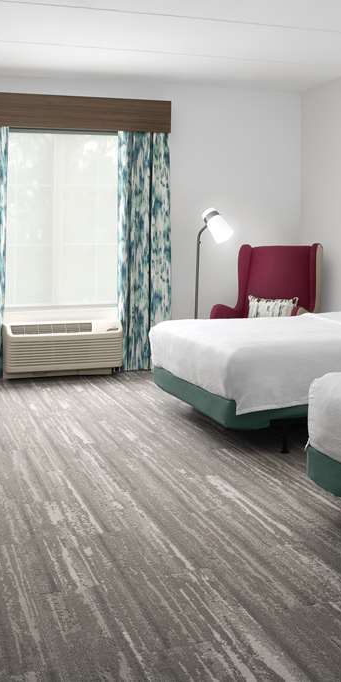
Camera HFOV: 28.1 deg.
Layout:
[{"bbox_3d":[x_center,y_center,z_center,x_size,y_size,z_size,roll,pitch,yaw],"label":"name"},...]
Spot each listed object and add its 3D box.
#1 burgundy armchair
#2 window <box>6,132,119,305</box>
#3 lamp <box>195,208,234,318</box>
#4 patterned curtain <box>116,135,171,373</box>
[{"bbox_3d":[0.875,-0.266,6.150,0.780,1.220,0.800,5,9,33],"label":"burgundy armchair"},{"bbox_3d":[-1.026,-1.168,6.501,1.097,1.731,0.100,-2,7,-18],"label":"window"},{"bbox_3d":[0.390,-0.445,6.330,0.450,1.571,0.260,4,7,30],"label":"lamp"},{"bbox_3d":[-0.248,-0.879,6.585,0.540,2.317,0.140,-2,7,-18],"label":"patterned curtain"}]

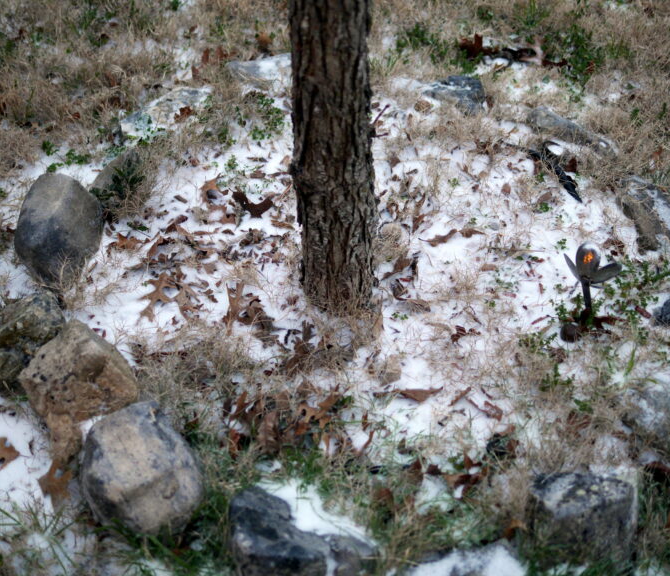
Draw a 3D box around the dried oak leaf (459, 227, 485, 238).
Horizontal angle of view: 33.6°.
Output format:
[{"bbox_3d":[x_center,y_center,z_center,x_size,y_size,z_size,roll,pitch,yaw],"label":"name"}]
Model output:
[{"bbox_3d":[0.324,-0.131,2.617,0.057,0.013,0.030,-1,39,1],"label":"dried oak leaf"}]

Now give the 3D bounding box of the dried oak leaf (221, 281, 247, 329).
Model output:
[{"bbox_3d":[-0.217,0.039,2.370,0.055,0.030,0.125,0,44,0],"label":"dried oak leaf"}]

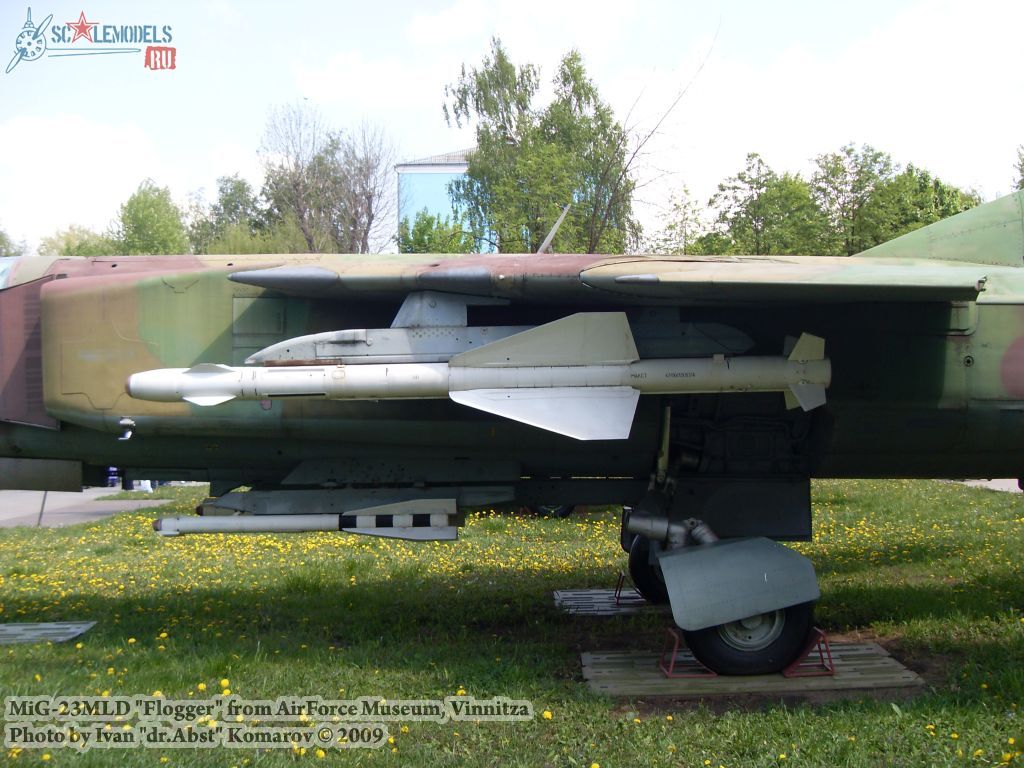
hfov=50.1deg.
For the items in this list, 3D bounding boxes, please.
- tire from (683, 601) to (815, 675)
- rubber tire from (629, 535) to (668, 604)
[{"bbox_3d":[1.485,1.430,6.960,0.840,0.830,0.290,0,-2,-1],"label":"tire"},{"bbox_3d":[1.455,1.545,9.680,0.830,0.810,0.280,0,-2,-1],"label":"rubber tire"}]

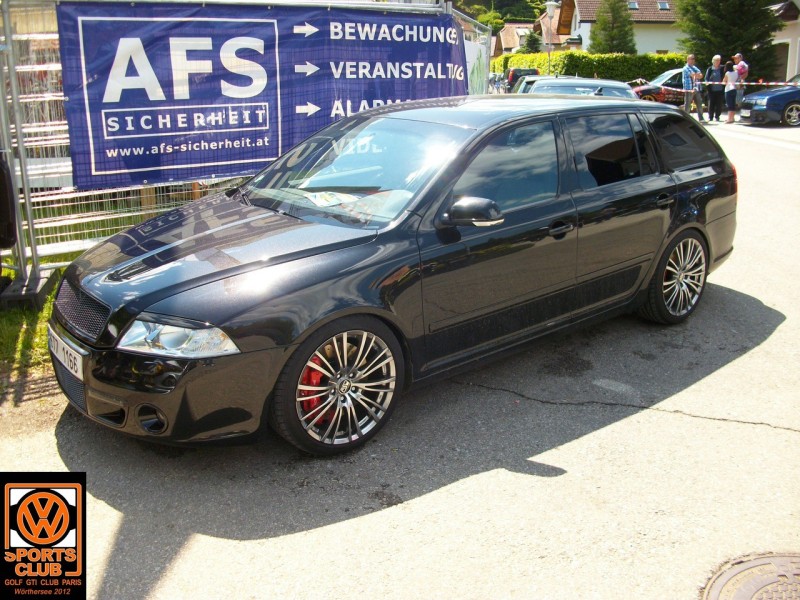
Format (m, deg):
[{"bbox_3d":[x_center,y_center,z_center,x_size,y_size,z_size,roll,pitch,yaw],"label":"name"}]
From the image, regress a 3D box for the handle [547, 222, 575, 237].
[{"bbox_3d":[0.818,-0.358,3.986,0.200,0.045,0.050,-14,21,-37],"label":"handle"}]

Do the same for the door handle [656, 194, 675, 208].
[{"bbox_3d":[1.550,-0.569,4.585,0.200,0.060,0.050,-14,19,-38],"label":"door handle"}]

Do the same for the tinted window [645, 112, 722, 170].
[{"bbox_3d":[1.765,-1.004,4.862,0.710,0.360,0.050,-14,-3,-41],"label":"tinted window"}]

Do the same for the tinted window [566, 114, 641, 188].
[{"bbox_3d":[1.134,-0.827,4.337,0.585,0.390,0.040,-14,-3,-37],"label":"tinted window"}]

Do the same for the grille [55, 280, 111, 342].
[{"bbox_3d":[-1.396,0.021,3.390,0.090,0.160,0.630,3,10,-41],"label":"grille"}]

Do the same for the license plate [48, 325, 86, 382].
[{"bbox_3d":[-1.450,0.225,3.402,0.025,0.115,0.520,-9,18,-39],"label":"license plate"}]

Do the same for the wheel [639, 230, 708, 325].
[{"bbox_3d":[1.700,-0.160,4.951,0.630,0.630,0.225,-14,19,-38],"label":"wheel"}]

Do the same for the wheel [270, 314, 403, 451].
[{"bbox_3d":[-0.278,0.346,3.336,0.630,0.630,0.225,-14,19,-38],"label":"wheel"}]

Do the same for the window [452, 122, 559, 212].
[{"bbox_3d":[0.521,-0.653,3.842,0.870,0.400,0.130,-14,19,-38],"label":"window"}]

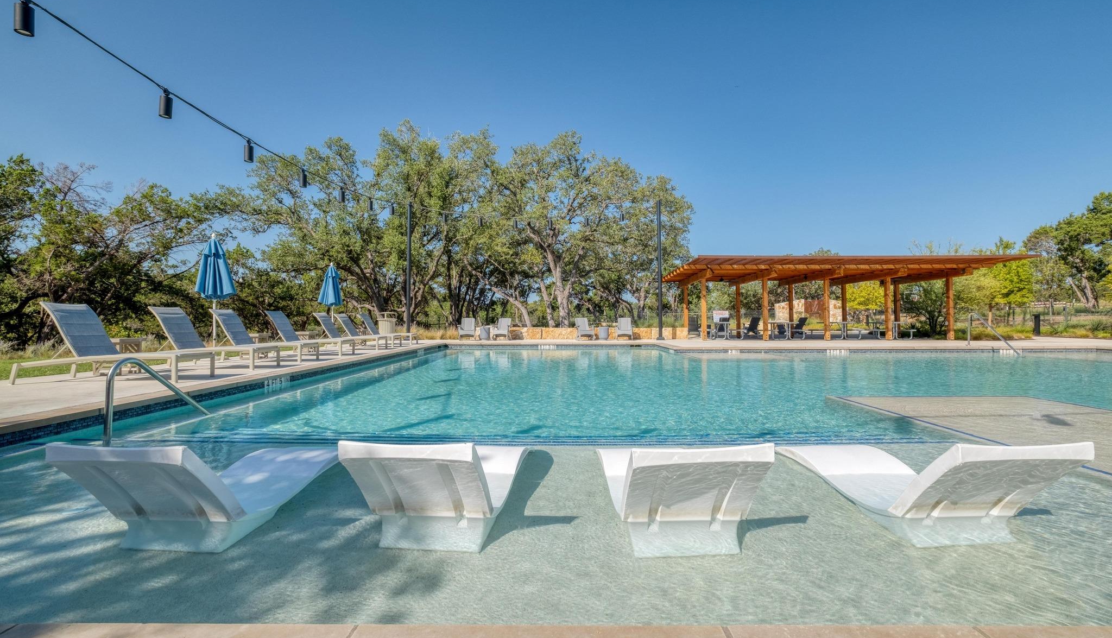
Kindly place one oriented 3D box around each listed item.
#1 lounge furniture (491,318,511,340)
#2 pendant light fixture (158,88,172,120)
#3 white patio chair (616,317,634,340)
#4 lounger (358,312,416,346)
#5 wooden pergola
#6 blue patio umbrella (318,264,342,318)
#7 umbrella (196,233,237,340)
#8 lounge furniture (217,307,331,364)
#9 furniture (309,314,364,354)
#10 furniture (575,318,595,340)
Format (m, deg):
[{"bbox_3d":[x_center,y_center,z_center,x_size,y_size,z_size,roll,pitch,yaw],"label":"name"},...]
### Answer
[{"bbox_3d":[-2.388,0.435,20.148,0.800,0.970,0.860,0,0,13],"label":"lounge furniture"},{"bbox_3d":[-6.613,-3.651,7.850,0.170,0.470,0.170,0,0,0],"label":"pendant light fixture"},{"bbox_3d":[2.978,0.430,20.148,0.800,0.970,0.860,0,0,6],"label":"white patio chair"},{"bbox_3d":[-5.867,0.381,15.895,2.064,1.053,0.679,0,0,2],"label":"lounger"},{"bbox_3d":[11.719,-0.730,20.655,12.600,3.280,6.700,0,0,1],"label":"wooden pergola"},{"bbox_3d":[-7.515,-0.440,15.503,0.760,2.720,0.760,0,0,0],"label":"blue patio umbrella"},{"bbox_3d":[-7.389,-0.481,10.053,0.760,2.720,0.760,0,0,0],"label":"umbrella"},{"bbox_3d":[-6.159,0.352,9.634,2.075,1.071,0.747,0,0,-3],"label":"lounge furniture"},{"bbox_3d":[-6.159,0.377,13.743,2.075,1.071,0.747,0,0,-1],"label":"furniture"},{"bbox_3d":[1.240,0.432,20.148,0.800,0.970,0.860,0,0,-15],"label":"furniture"}]

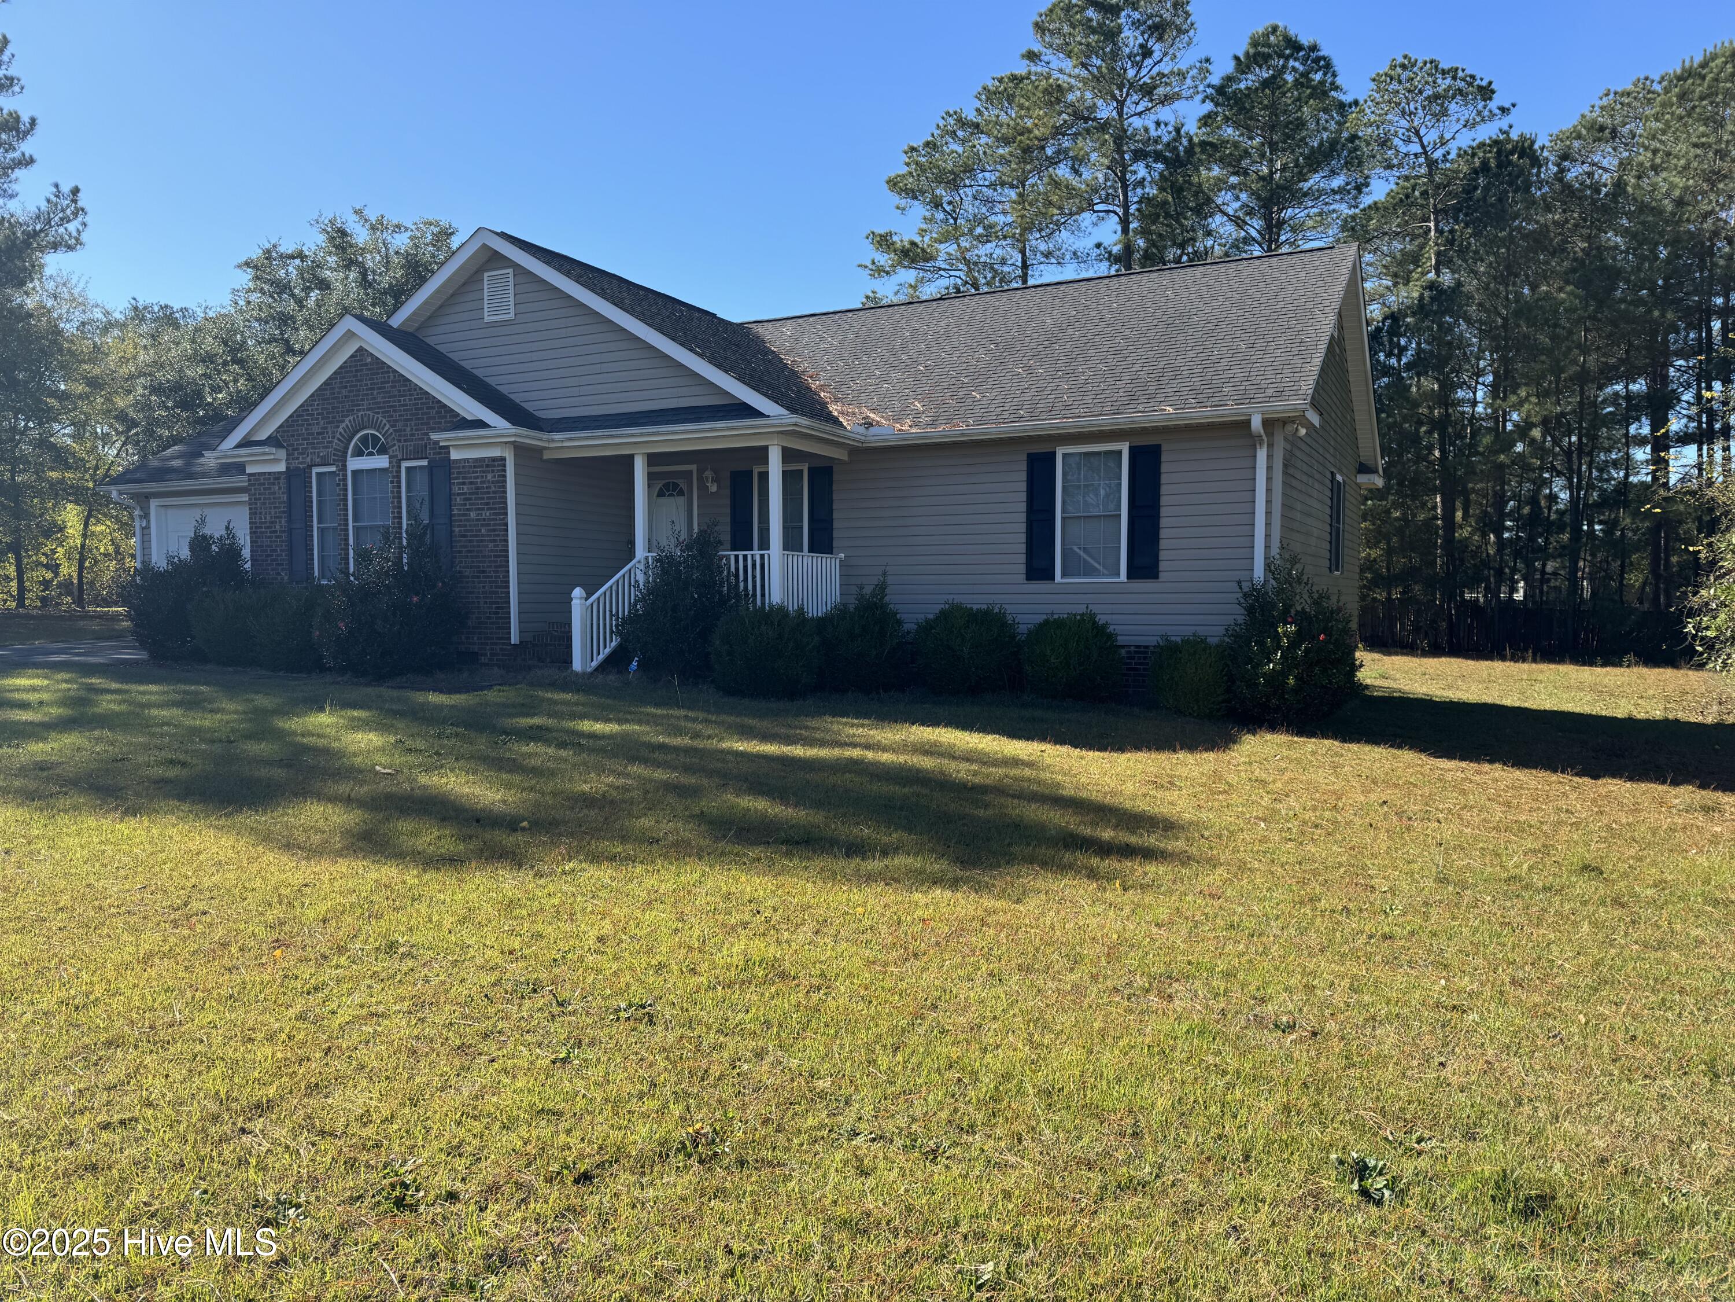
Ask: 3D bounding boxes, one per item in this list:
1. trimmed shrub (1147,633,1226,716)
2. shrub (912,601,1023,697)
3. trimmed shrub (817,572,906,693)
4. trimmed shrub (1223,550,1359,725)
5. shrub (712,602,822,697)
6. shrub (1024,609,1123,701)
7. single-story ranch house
[{"bbox_3d":[3.431,0.258,12.793,0.862,0.847,0.862,1,3,27],"label":"trimmed shrub"},{"bbox_3d":[1.153,-0.051,13.927,1.230,1.042,1.230,0,2,0],"label":"shrub"},{"bbox_3d":[-0.118,-0.231,13.999,1.113,1.381,1.113,0,2,0],"label":"trimmed shrub"},{"bbox_3d":[4.332,-0.164,12.321,1.374,1.737,1.374,1,3,27],"label":"trimmed shrub"},{"bbox_3d":[-1.131,-0.023,13.566,1.243,1.009,1.243,0,2,0],"label":"shrub"},{"bbox_3d":[2.306,0.035,13.462,1.085,0.994,1.085,1,3,27],"label":"shrub"},{"bbox_3d":[-2.967,-2.957,21.226,21.330,6.080,12.750,1,3,27],"label":"single-story ranch house"}]

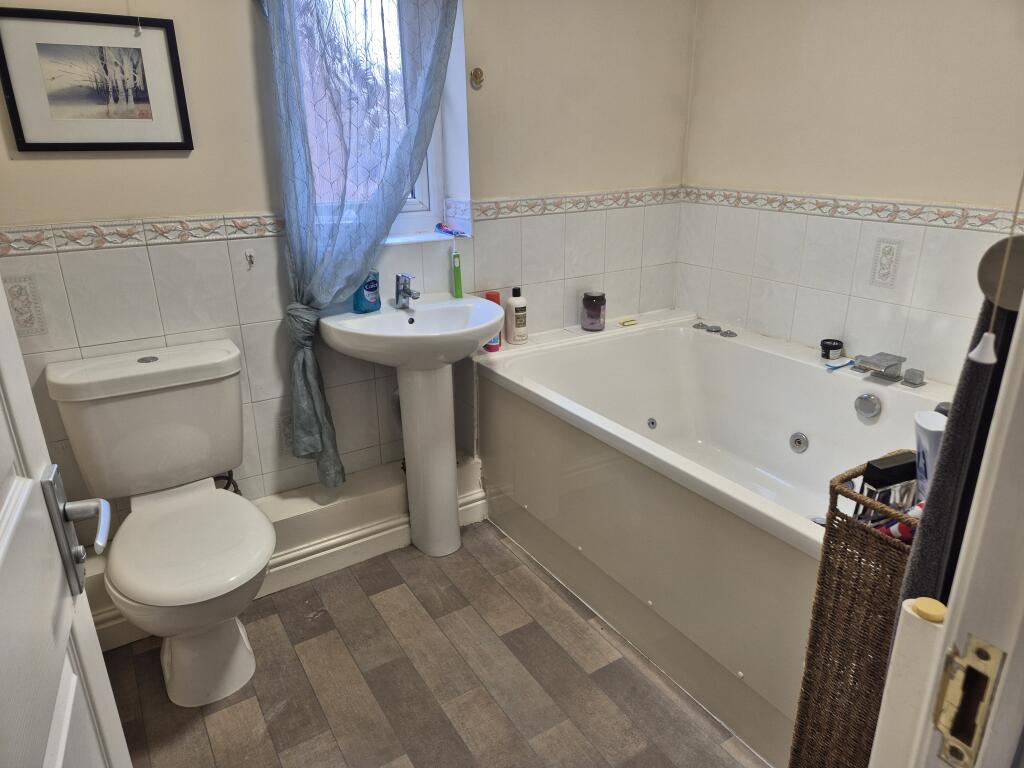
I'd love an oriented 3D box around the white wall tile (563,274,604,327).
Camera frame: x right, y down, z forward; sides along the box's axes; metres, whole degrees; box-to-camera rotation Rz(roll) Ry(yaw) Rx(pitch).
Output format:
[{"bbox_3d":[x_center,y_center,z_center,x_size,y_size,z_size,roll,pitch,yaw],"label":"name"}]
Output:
[{"bbox_3d":[0.288,-0.330,2.724,0.200,0.206,0.010,-13,23,-31],"label":"white wall tile"}]

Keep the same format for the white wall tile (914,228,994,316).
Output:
[{"bbox_3d":[1.298,-0.328,2.004,0.012,0.247,0.200,-12,23,-30],"label":"white wall tile"}]

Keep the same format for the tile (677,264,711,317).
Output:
[{"bbox_3d":[0.775,-0.402,2.914,0.010,0.206,0.189,-13,23,-31],"label":"tile"}]

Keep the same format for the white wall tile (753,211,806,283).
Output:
[{"bbox_3d":[0.989,-0.502,2.512,0.010,0.247,0.199,-13,23,-31],"label":"white wall tile"}]

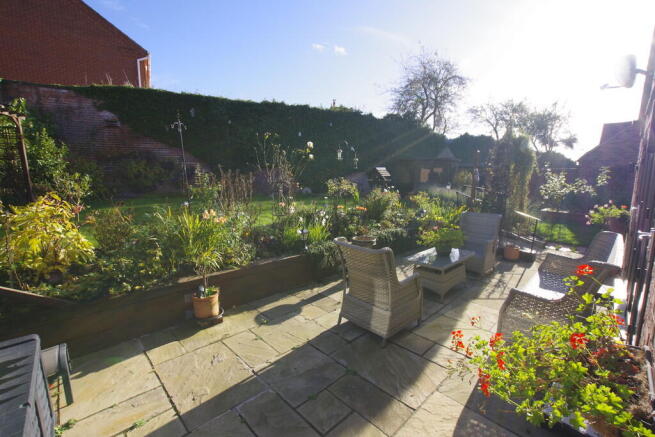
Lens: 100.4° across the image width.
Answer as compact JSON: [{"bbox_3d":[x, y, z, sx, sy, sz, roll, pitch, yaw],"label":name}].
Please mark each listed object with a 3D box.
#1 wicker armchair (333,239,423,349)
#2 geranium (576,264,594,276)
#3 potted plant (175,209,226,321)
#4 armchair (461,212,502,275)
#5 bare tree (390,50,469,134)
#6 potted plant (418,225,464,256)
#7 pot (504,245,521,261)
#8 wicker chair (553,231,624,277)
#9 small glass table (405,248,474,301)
[{"bbox_3d":[0.571,0.724,3.059,0.711,0.993,0.660,-7,10,-41],"label":"wicker armchair"},{"bbox_3d":[1.559,0.314,1.650,0.080,0.070,0.080,0,7,0],"label":"geranium"},{"bbox_3d":[-1.499,0.569,3.180,0.530,1.300,0.510,0,7,0],"label":"potted plant"},{"bbox_3d":[2.786,0.437,5.165,0.711,0.993,0.660,-8,10,-44],"label":"armchair"},{"bbox_3d":[7.323,-6.552,20.174,5.200,10.555,5.200,0,7,0],"label":"bare tree"},{"bbox_3d":[1.783,0.322,4.225,0.600,0.460,0.560,0,7,0],"label":"potted plant"},{"bbox_3d":[3.935,0.713,5.791,0.275,0.270,0.275,0,7,0],"label":"pot"},{"bbox_3d":[2.969,0.681,3.266,0.800,0.993,0.711,-7,10,-43],"label":"wicker chair"},{"bbox_3d":[1.693,0.827,4.099,0.984,0.508,0.552,-7,10,-41],"label":"small glass table"}]

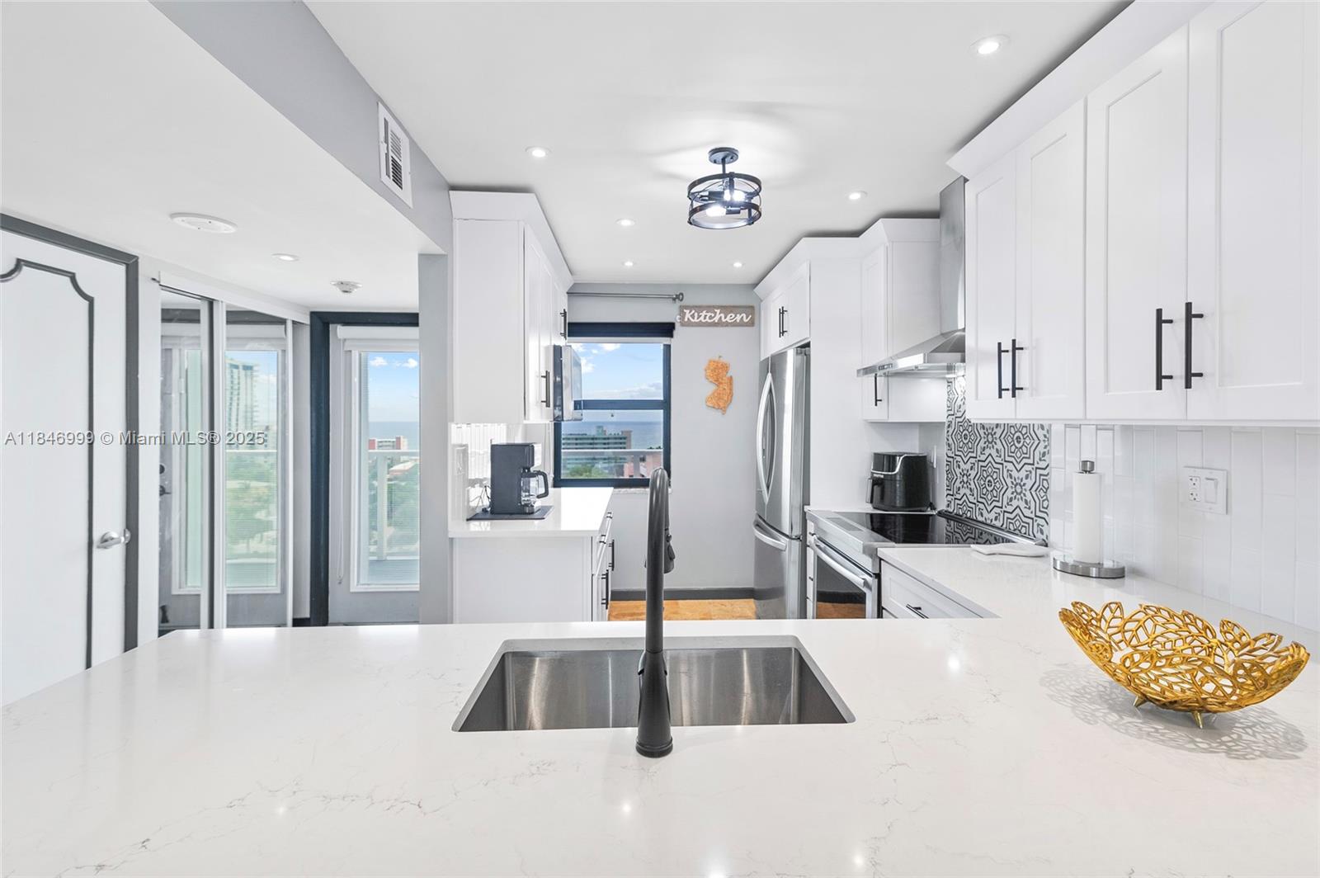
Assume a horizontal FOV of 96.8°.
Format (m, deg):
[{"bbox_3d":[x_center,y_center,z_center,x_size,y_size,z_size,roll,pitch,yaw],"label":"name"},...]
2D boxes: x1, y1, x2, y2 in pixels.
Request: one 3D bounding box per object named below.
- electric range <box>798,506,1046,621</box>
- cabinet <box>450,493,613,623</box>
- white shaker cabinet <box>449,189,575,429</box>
[{"bbox_3d":[1.100,0.843,2.580,0.690,0.920,0.760,0,1,-2],"label":"electric range"},{"bbox_3d":[-0.612,0.823,3.265,0.650,0.914,1.510,0,1,-2],"label":"cabinet"},{"bbox_3d":[-0.783,-0.602,3.462,0.376,1.025,1.660,0,2,-2],"label":"white shaker cabinet"}]

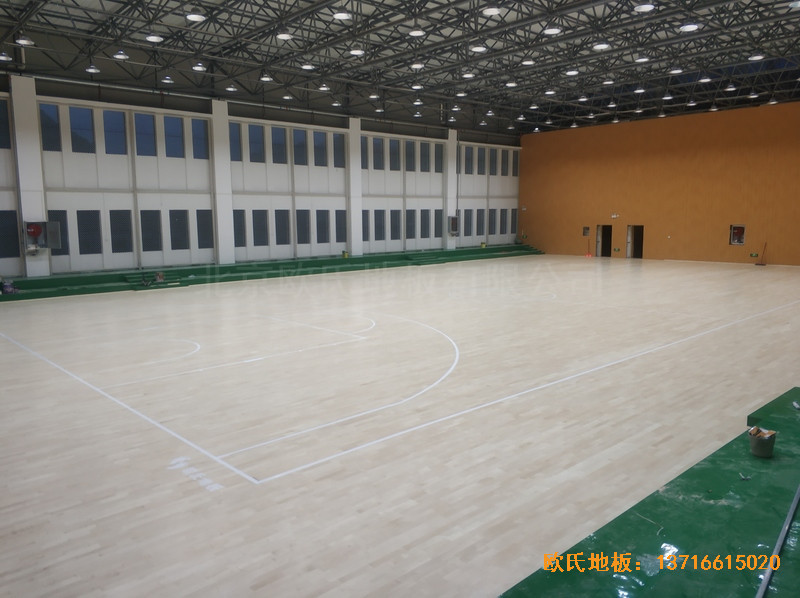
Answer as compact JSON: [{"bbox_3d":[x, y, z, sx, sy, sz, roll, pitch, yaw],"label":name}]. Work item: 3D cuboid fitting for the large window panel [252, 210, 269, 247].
[{"bbox_3d":[-6.699,-3.395,29.951,0.820,1.710,0.100,-8,10,-43],"label":"large window panel"}]

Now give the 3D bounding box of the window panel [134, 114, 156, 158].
[{"bbox_3d":[-10.677,-6.885,26.236,0.849,1.693,0.100,-8,10,-43],"label":"window panel"}]

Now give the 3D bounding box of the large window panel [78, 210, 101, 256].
[{"bbox_3d":[-12.155,-2.606,24.458,0.851,1.708,0.100,-8,10,-43],"label":"large window panel"}]

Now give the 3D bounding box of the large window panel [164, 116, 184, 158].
[{"bbox_3d":[-9.661,-6.908,26.718,0.820,1.720,0.100,-8,10,-43],"label":"large window panel"}]

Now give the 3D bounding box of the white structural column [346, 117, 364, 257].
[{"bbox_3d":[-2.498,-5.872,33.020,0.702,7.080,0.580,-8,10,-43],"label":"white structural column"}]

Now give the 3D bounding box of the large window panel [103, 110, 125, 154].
[{"bbox_3d":[-11.109,-6.469,24.334,0.810,1.630,0.100,-8,11,-43],"label":"large window panel"}]

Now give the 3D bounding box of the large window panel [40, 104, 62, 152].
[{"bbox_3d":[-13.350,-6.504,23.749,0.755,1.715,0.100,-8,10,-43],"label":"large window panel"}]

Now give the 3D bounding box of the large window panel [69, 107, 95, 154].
[{"bbox_3d":[-12.485,-6.618,24.555,0.879,1.722,0.100,-8,10,-43],"label":"large window panel"}]

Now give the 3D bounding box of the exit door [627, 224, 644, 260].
[{"bbox_3d":[14.288,-3.447,37.873,0.120,1.980,1.060,-8,10,-43],"label":"exit door"}]

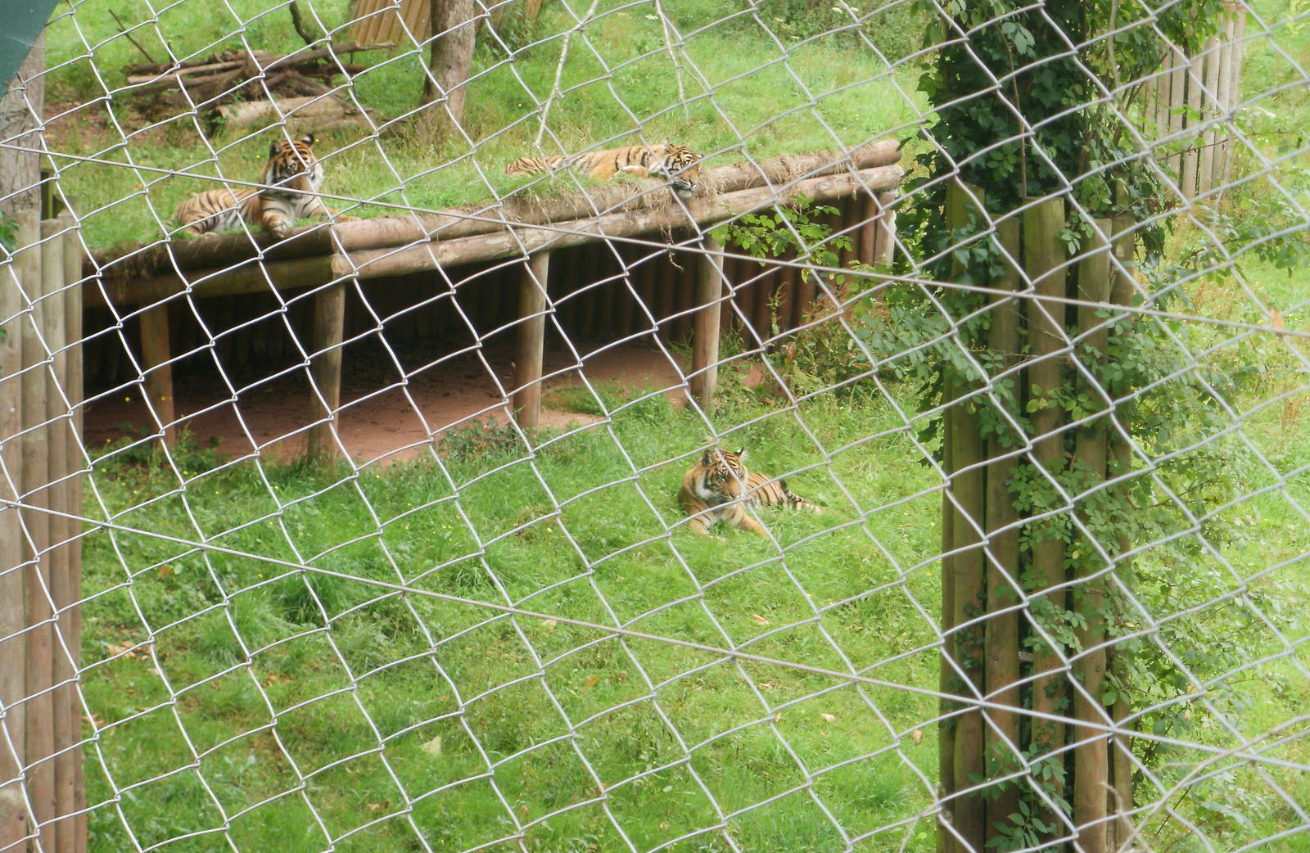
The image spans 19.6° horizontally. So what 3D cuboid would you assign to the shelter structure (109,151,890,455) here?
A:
[{"bbox_3d":[-1.744,-1.044,26.237,6.300,1.610,3.000,-8,18,-31],"label":"shelter structure"}]

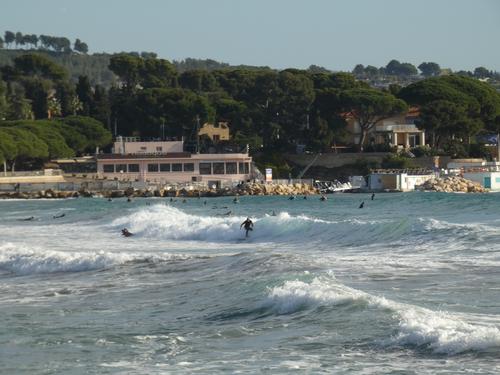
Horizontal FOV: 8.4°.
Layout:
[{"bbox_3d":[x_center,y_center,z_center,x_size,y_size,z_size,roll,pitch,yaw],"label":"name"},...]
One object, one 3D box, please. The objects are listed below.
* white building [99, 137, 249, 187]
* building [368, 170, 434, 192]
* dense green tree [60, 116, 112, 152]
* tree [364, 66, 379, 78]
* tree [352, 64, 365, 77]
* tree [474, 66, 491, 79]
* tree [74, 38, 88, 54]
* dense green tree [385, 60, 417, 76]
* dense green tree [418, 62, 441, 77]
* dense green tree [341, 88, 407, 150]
[{"bbox_3d":[-13.620,-4.870,615.000,27.870,8.660,13.000,0,0,0],"label":"white building"},{"bbox_3d":[26.890,-1.060,605.000,6.900,3.900,10.300,0,0,35],"label":"building"},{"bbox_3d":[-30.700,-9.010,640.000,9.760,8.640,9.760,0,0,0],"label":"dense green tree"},{"bbox_3d":[51.680,-48.700,1450.000,5.960,5.530,5.960,0,0,0],"label":"tree"},{"bbox_3d":[46.150,-49.560,1450.000,5.100,5.530,5.100,0,0,0],"label":"tree"},{"bbox_3d":[102.310,-50.600,1500.000,7.040,5.280,7.040,0,0,0],"label":"tree"},{"bbox_3d":[-74.150,-62.050,1500.000,6.160,7.040,6.160,0,0,0],"label":"tree"},{"bbox_3d":[66.230,-52.360,1500.000,14.080,7.040,11.000,0,0,0],"label":"dense green tree"},{"bbox_3d":[78.990,-51.700,1500.000,9.680,6.600,9.680,0,0,0],"label":"dense green tree"},{"bbox_3d":[23.370,-12.770,645.000,12.490,11.920,12.490,0,0,0],"label":"dense green tree"}]

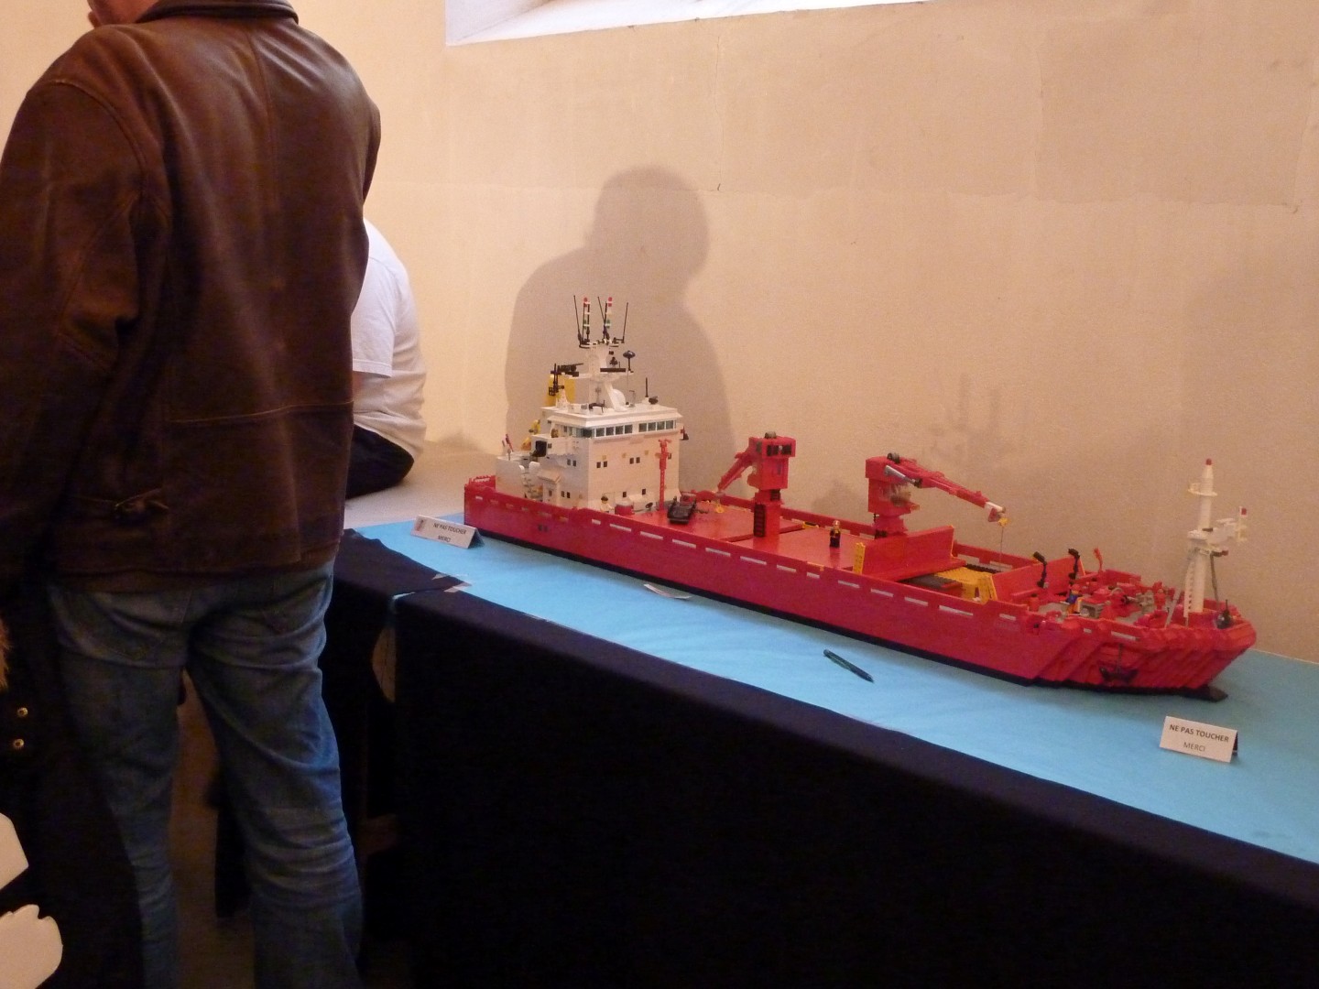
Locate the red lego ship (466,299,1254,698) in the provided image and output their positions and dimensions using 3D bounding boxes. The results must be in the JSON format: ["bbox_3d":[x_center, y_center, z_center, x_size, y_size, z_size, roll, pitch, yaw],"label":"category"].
[{"bbox_3d":[0.240,-0.061,2.565,0.292,0.452,1.528,-8,14,-40],"label":"red lego ship"}]

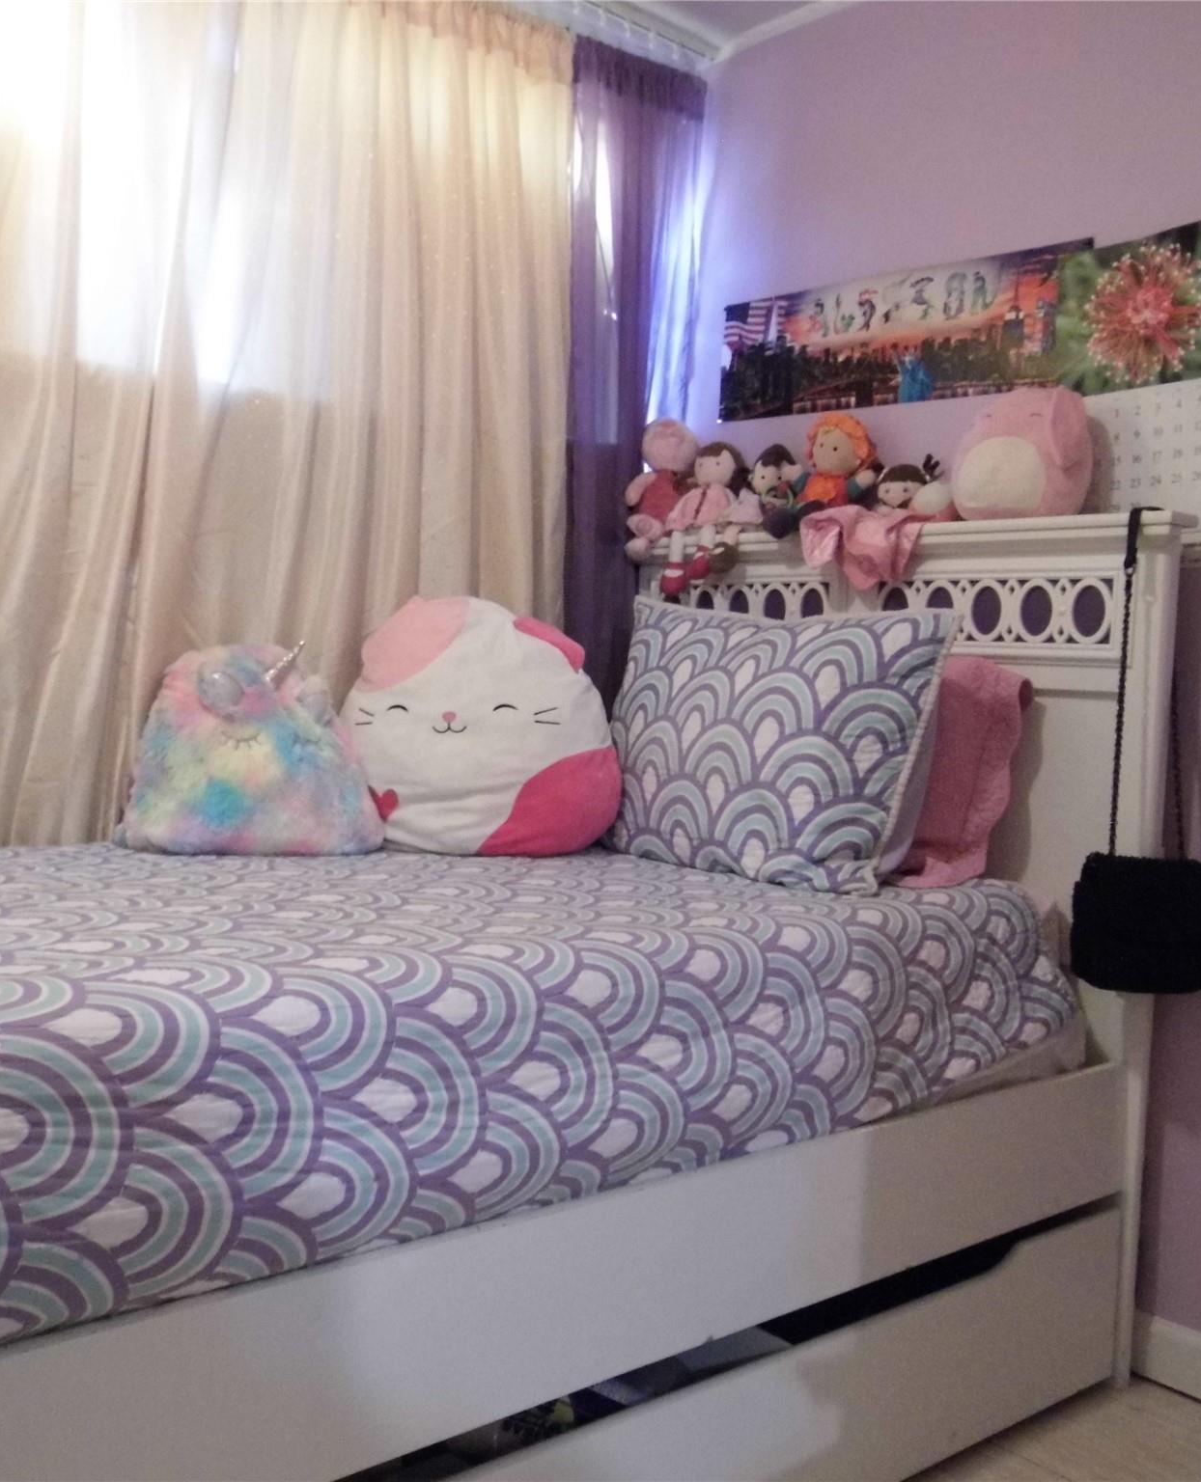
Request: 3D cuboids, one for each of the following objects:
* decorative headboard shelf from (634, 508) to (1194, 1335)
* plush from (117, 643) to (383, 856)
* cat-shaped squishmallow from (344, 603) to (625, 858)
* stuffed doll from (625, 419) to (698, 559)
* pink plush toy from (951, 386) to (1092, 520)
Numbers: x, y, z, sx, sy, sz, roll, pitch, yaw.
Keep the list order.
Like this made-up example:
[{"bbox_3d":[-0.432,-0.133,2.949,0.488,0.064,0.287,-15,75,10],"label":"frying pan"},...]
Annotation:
[{"bbox_3d":[0.410,0.267,2.409,0.080,1.218,1.125,1,2,-41],"label":"decorative headboard shelf"},{"bbox_3d":[-0.530,0.009,2.166,0.350,0.310,0.200,2,2,-27],"label":"plush"},{"bbox_3d":[-0.186,-0.028,2.358,0.430,0.405,0.250,3,2,7],"label":"cat-shaped squishmallow"},{"bbox_3d":[0.111,-0.474,2.739,0.130,0.265,0.145,1,2,-43],"label":"stuffed doll"},{"bbox_3d":[0.622,-0.422,2.132,0.200,0.198,0.165,4,2,42],"label":"pink plush toy"}]

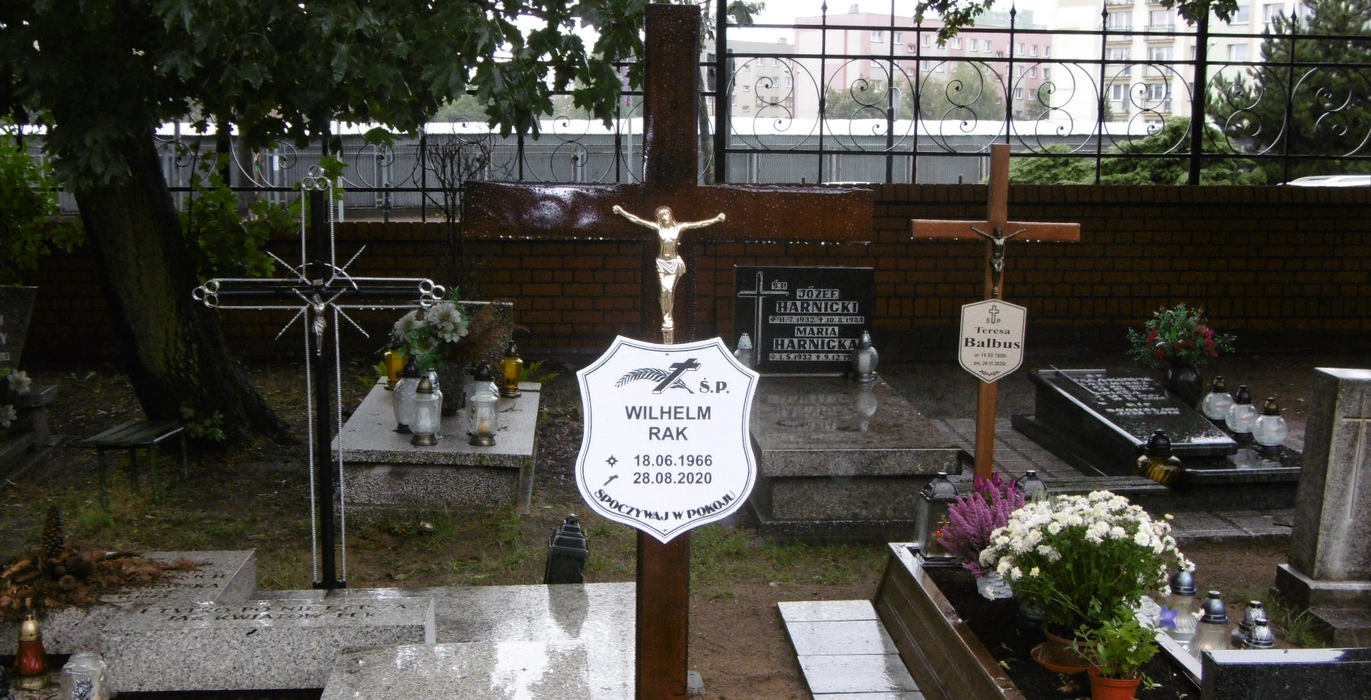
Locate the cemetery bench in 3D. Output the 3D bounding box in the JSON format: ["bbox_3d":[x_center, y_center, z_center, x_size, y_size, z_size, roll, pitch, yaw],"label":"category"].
[{"bbox_3d":[-2.255,0.456,6.963,0.290,0.265,0.440,1,8,4],"label":"cemetery bench"}]

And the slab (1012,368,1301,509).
[{"bbox_3d":[2.108,0.360,7.465,0.930,0.340,1.440,0,9,-5],"label":"slab"}]

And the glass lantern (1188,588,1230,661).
[{"bbox_3d":[1.522,0.808,4.927,0.120,0.220,0.120,0,9,-5],"label":"glass lantern"}]

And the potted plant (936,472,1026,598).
[{"bbox_3d":[0.891,0.544,5.097,0.260,0.350,0.250,0,9,-5],"label":"potted plant"}]

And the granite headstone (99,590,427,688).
[{"bbox_3d":[-1.063,0.764,4.395,0.810,0.170,0.240,0,9,-5],"label":"granite headstone"}]

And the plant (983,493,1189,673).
[{"bbox_3d":[0.982,0.559,4.200,0.510,0.410,0.480,0,8,-4],"label":"plant"}]

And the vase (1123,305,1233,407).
[{"bbox_3d":[2.343,0.044,8.024,0.500,0.490,0.420,0,9,-5],"label":"vase"}]

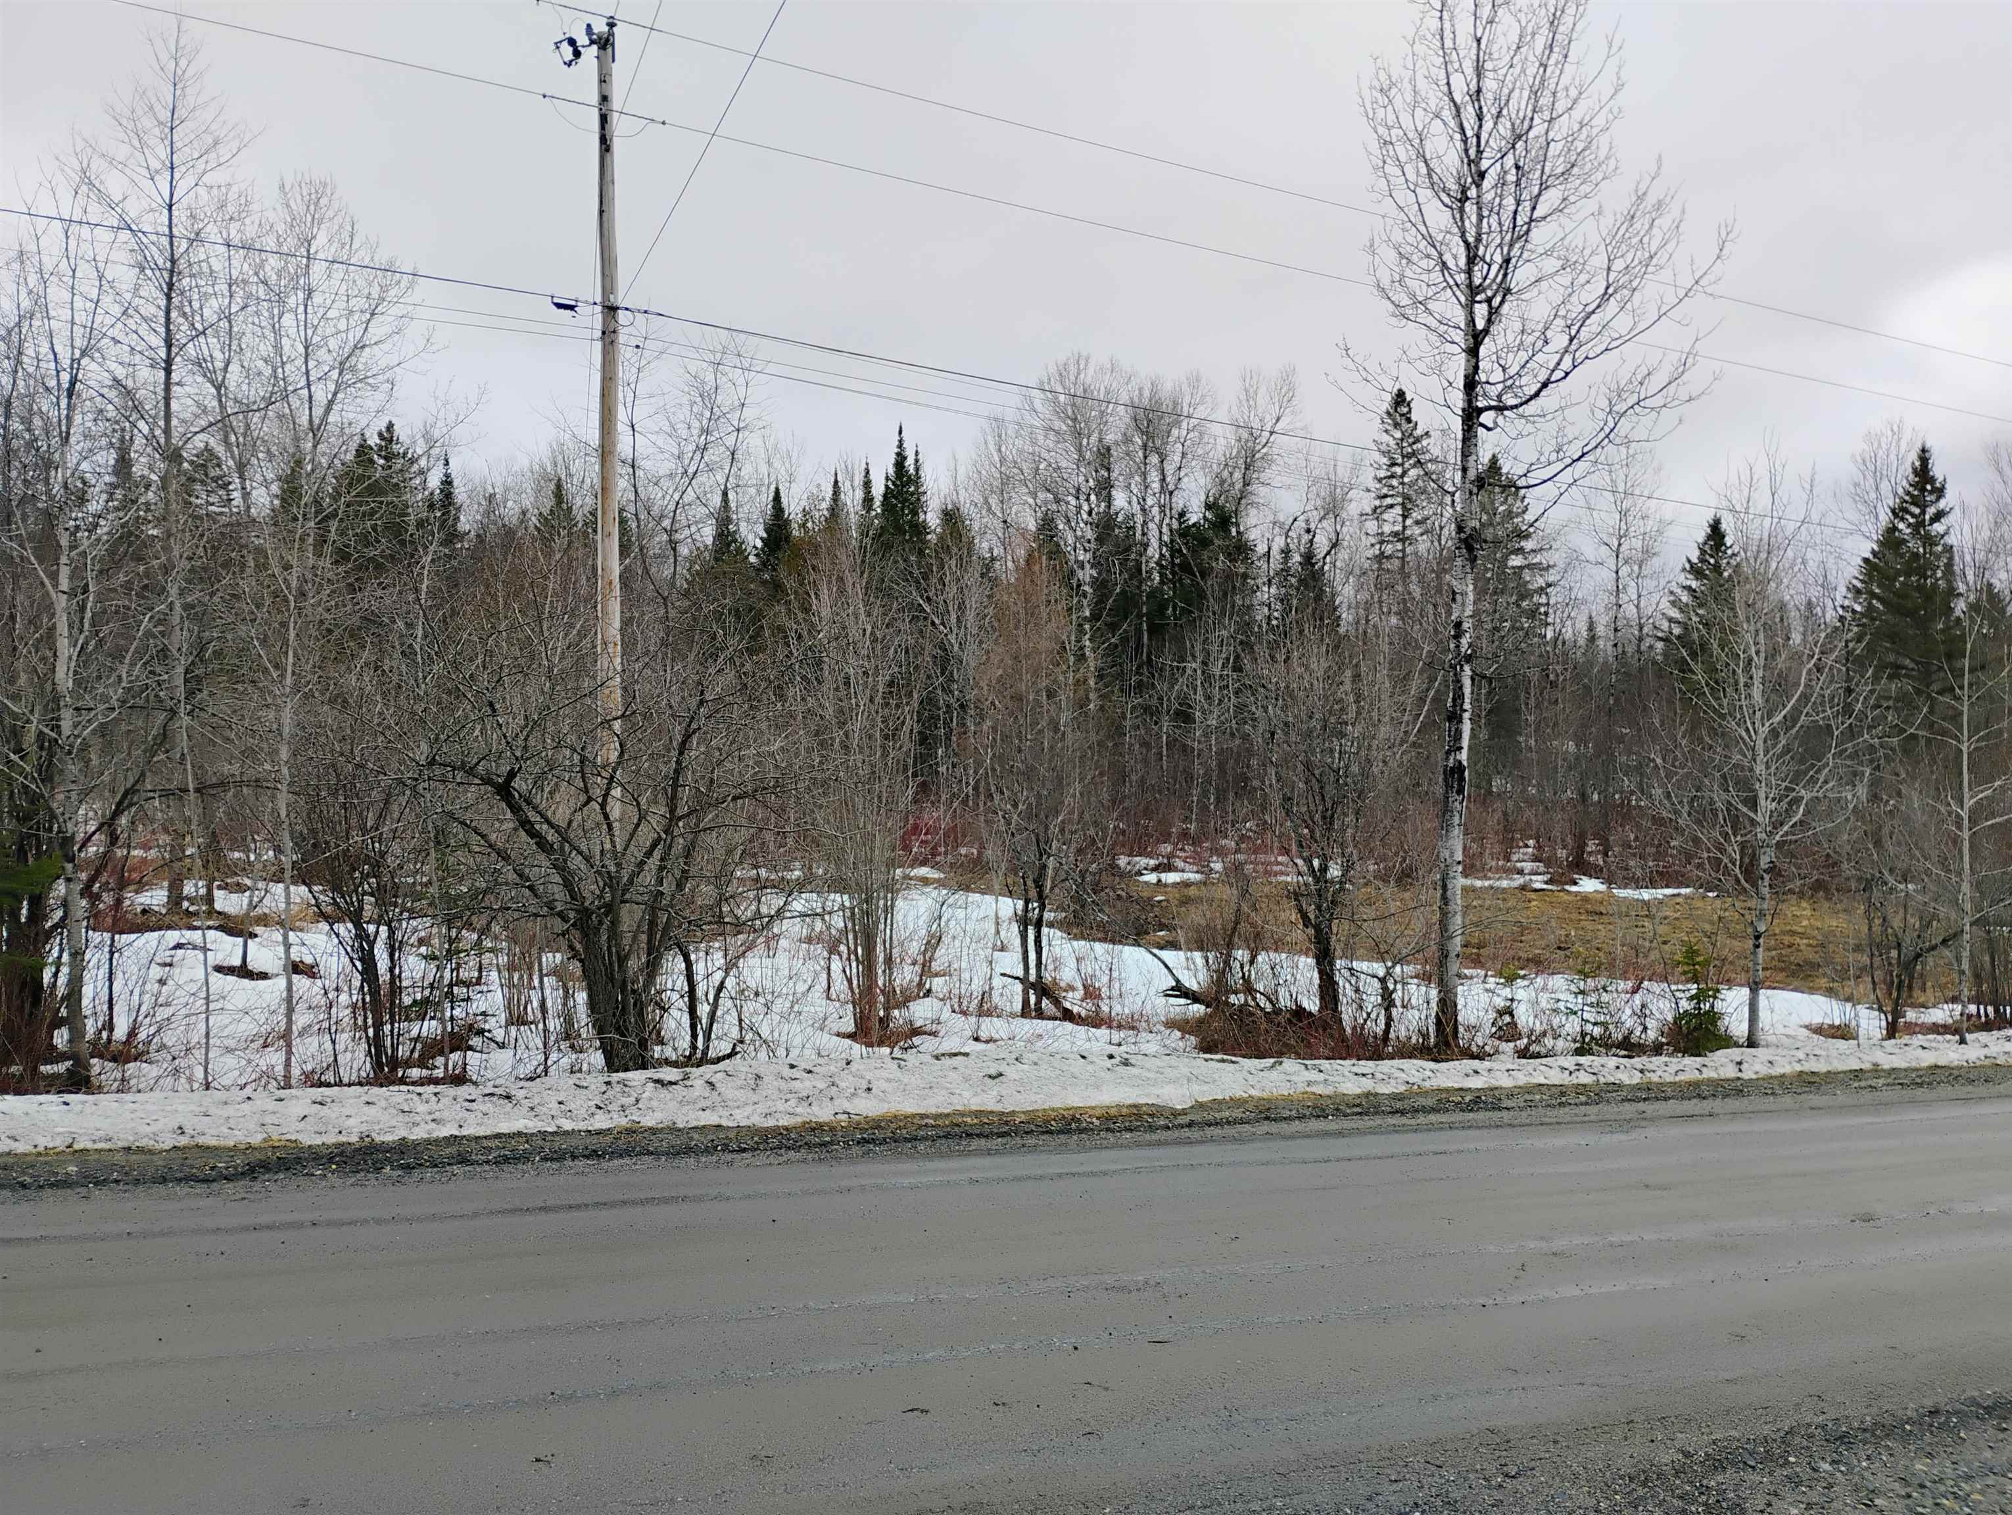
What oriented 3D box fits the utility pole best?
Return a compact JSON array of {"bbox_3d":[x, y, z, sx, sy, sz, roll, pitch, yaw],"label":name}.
[{"bbox_3d":[-4.819,-3.189,19.000,0.700,10.800,0.400,0,-1,-12],"label":"utility pole"}]

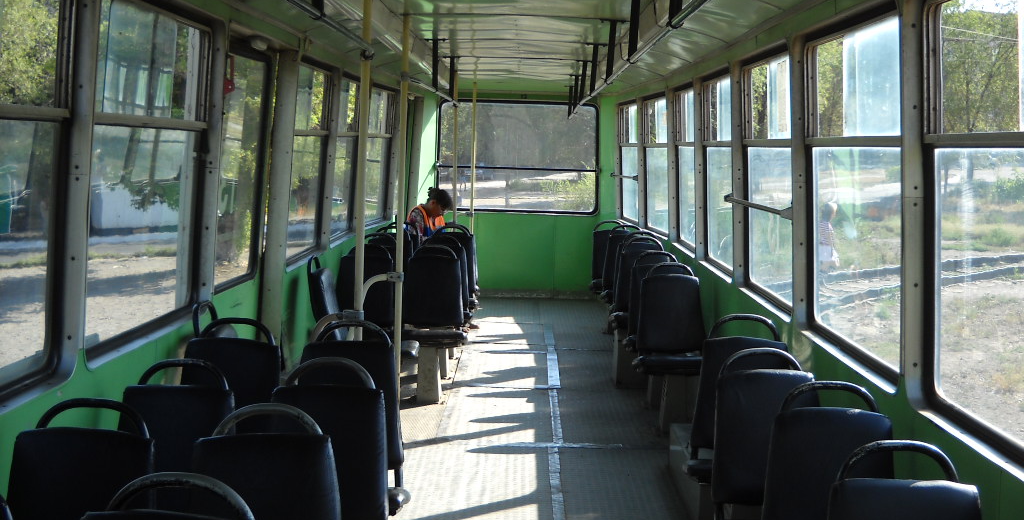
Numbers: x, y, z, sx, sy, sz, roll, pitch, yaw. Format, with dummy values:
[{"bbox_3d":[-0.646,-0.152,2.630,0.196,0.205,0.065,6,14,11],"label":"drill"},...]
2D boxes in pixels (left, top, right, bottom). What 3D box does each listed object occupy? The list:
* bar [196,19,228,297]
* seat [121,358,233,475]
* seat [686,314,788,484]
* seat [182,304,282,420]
[{"bbox_3d":[-1.218,-0.391,4.939,0.070,1.139,0.130,4,5,0],"label":"bar"},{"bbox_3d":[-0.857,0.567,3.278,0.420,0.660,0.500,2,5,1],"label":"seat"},{"bbox_3d":[0.947,0.577,4.787,0.427,0.670,0.513,2,5,0],"label":"seat"},{"bbox_3d":[-1.011,0.516,4.227,0.420,0.570,0.480,2,5,1],"label":"seat"}]

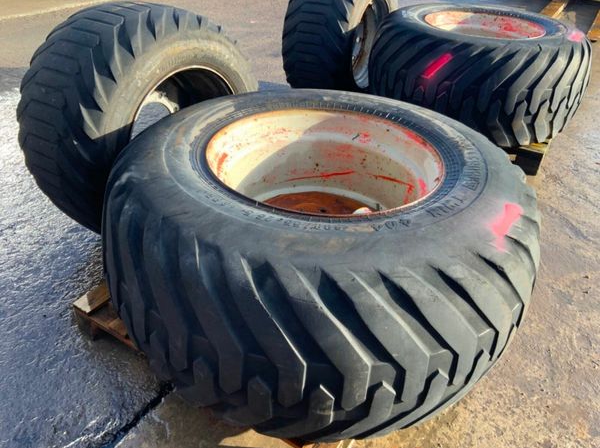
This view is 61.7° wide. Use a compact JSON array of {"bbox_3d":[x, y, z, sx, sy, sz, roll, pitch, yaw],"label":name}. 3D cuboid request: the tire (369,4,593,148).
[{"bbox_3d":[1.108,-0.989,3.207,1.330,0.605,1.330,3,34,0],"label":"tire"}]

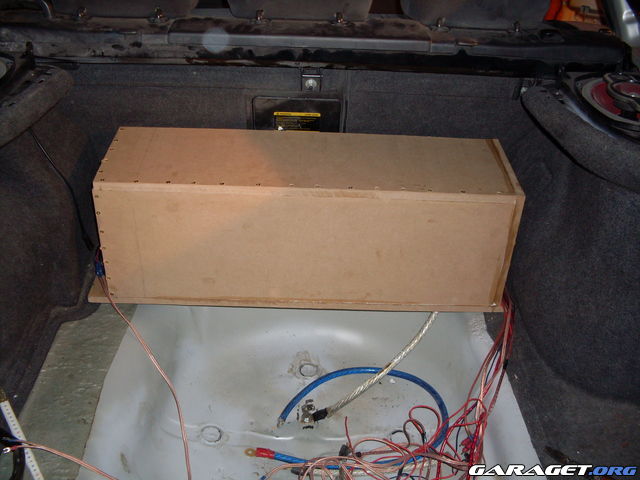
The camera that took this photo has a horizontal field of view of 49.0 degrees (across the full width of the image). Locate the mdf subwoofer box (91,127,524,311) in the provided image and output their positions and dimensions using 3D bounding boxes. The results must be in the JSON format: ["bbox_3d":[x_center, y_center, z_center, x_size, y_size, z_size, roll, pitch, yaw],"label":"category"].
[{"bbox_3d":[-0.039,-0.046,1.530,0.868,0.289,0.253,1,33,-2],"label":"mdf subwoofer box"}]

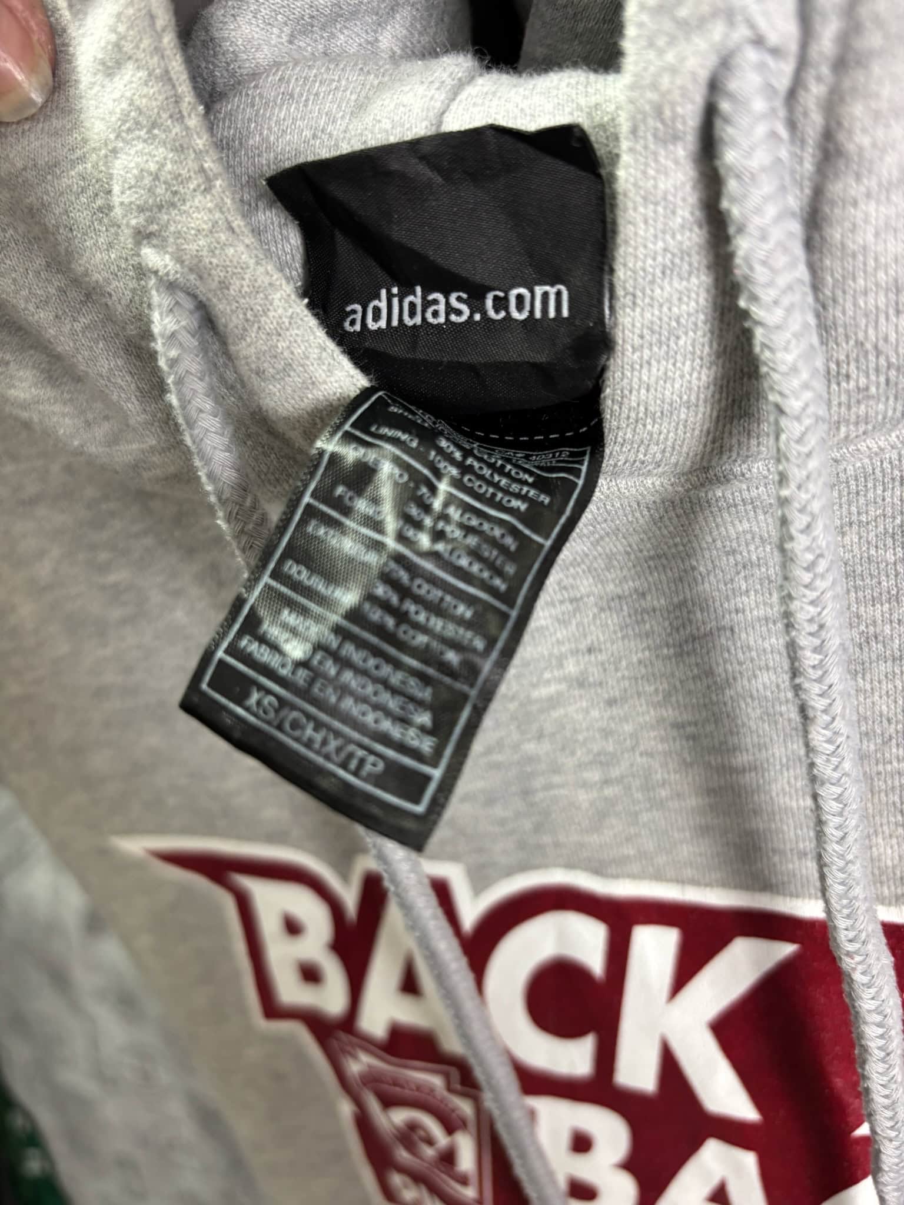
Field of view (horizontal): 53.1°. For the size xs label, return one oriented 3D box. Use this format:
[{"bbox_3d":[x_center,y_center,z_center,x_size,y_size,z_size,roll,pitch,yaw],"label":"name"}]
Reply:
[{"bbox_3d":[-0.007,-0.001,0.125,0.057,0.037,0.009,-63,6,-16],"label":"size xs label"}]

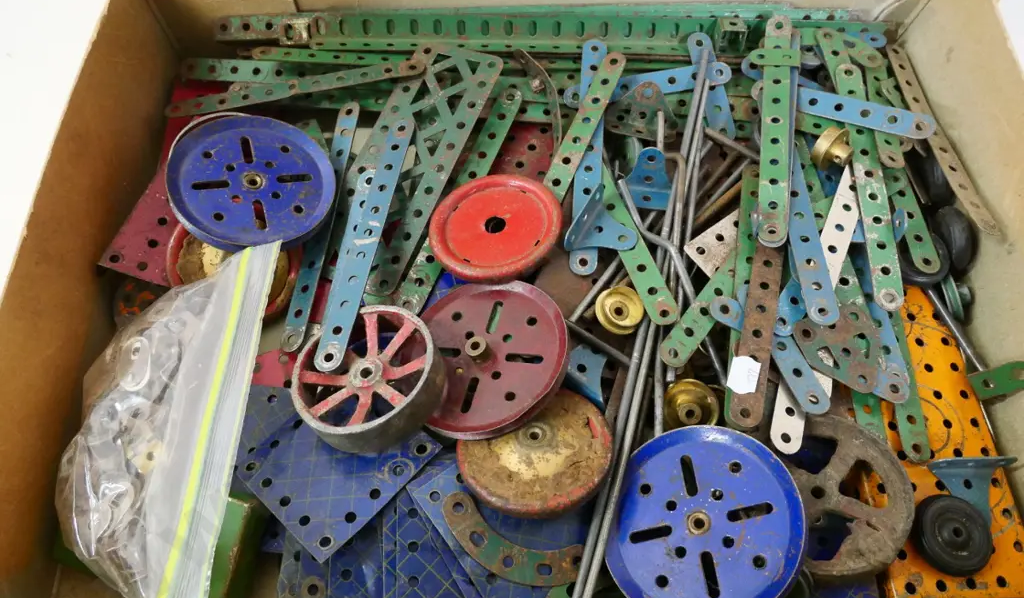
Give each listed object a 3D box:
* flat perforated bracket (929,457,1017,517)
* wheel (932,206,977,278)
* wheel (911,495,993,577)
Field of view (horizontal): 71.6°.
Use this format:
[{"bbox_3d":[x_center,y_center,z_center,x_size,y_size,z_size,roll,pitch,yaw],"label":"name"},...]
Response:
[{"bbox_3d":[0.182,0.076,0.283,0.038,0.013,0.025,-2,56,-3],"label":"flat perforated bracket"},{"bbox_3d":[0.207,-0.026,0.333,0.012,0.032,0.032,-13,61,25],"label":"wheel"},{"bbox_3d":[0.173,0.092,0.279,0.031,0.011,0.031,4,64,-7],"label":"wheel"}]

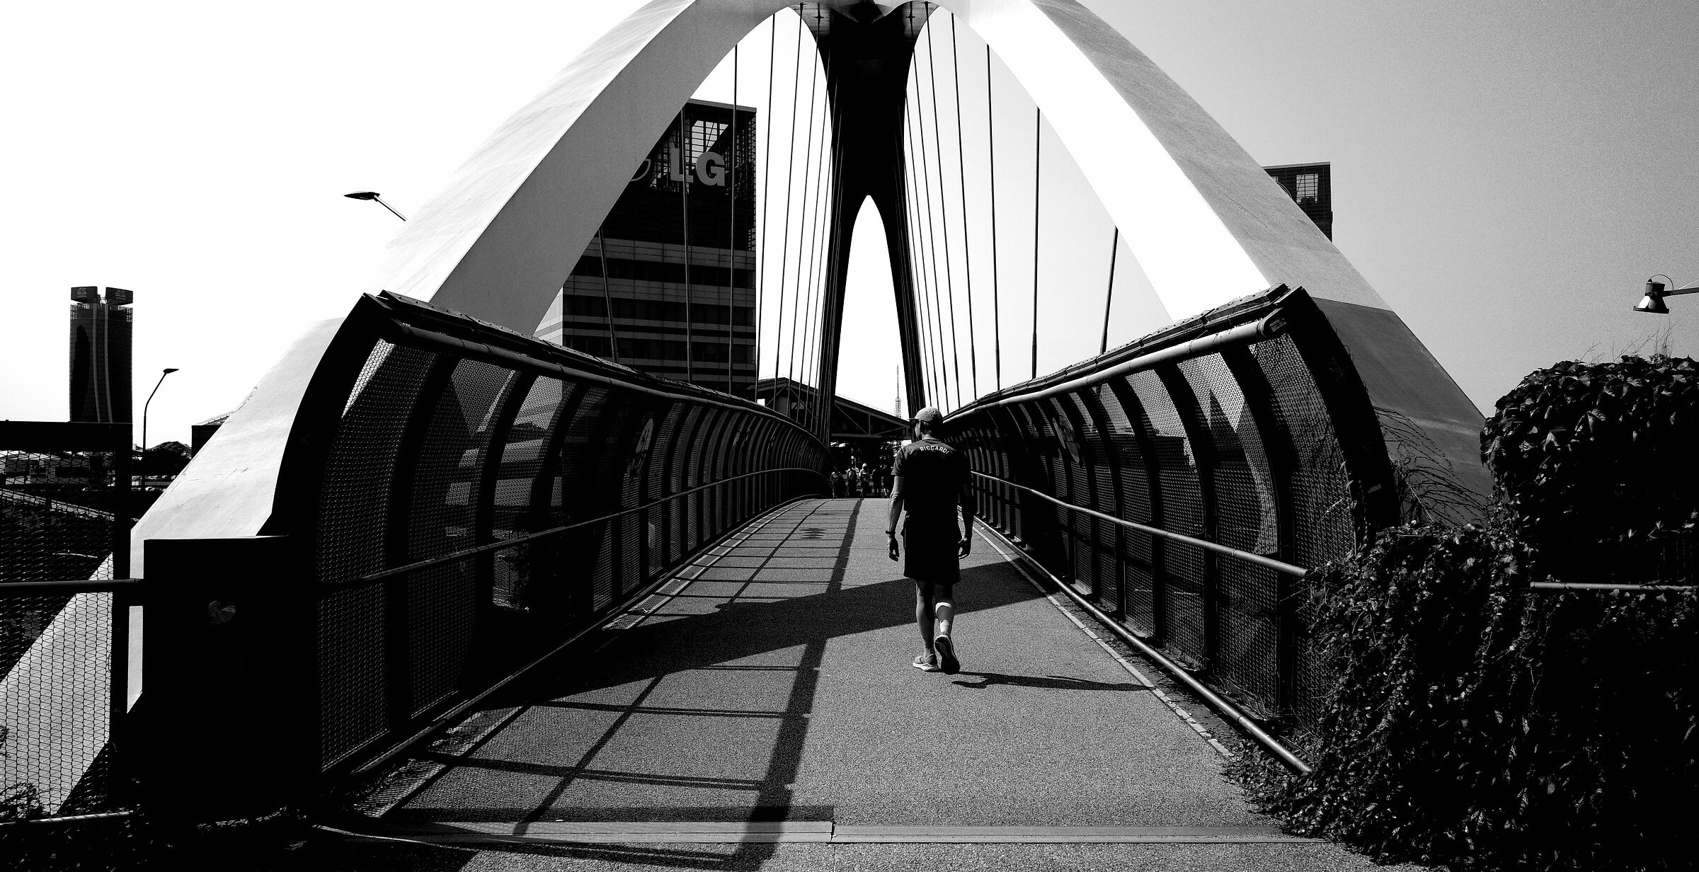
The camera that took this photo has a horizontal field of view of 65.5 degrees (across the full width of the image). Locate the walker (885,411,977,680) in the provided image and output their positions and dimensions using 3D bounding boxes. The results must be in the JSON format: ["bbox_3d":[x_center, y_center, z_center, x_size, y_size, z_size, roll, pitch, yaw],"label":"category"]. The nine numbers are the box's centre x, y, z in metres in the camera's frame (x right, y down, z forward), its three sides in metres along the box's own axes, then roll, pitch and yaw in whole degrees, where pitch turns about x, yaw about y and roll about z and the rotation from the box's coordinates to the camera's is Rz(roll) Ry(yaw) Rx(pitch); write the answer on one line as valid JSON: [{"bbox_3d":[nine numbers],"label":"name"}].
[{"bbox_3d":[0.549,0.689,8.883,0.590,1.764,0.500,0,-2,-3],"label":"walker"}]

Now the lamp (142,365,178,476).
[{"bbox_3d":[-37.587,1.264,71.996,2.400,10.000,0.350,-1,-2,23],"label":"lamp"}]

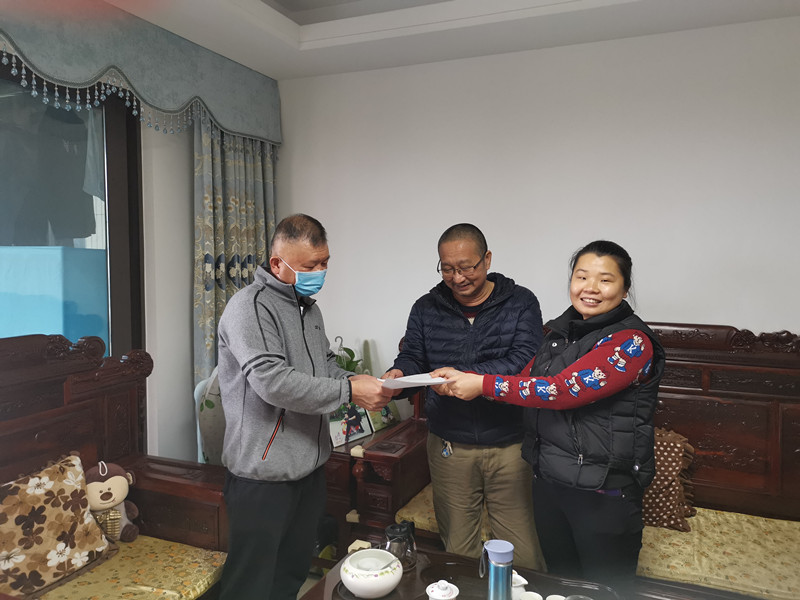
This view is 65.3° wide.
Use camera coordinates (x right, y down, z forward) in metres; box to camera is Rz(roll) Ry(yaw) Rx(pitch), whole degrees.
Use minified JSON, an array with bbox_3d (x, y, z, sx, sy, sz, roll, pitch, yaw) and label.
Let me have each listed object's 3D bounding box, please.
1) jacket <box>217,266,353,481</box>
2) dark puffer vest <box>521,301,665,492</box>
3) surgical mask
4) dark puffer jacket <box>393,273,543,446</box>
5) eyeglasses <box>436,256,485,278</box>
[{"bbox_3d":[-0.308,0.208,1.870,0.460,0.625,0.510,2,4,25],"label":"jacket"},{"bbox_3d":[0.570,0.264,1.840,0.330,0.550,0.450,-1,4,-30],"label":"dark puffer vest"},{"bbox_3d":[-0.270,-0.076,1.860,0.120,0.105,0.140,23,14,28],"label":"surgical mask"},{"bbox_3d":[0.229,0.186,2.030,0.520,0.575,0.420,1,3,12],"label":"dark puffer jacket"},{"bbox_3d":[0.197,-0.117,2.020,0.142,0.045,0.140,1,23,14],"label":"eyeglasses"}]

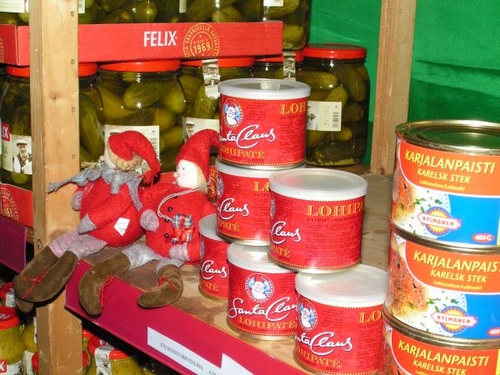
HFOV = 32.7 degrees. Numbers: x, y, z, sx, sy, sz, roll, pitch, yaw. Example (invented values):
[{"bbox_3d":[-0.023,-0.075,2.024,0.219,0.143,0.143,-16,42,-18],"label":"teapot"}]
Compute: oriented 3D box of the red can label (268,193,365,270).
[{"bbox_3d":[0.052,0.027,0.671,0.073,0.054,0.073,2,13,0],"label":"red can label"}]

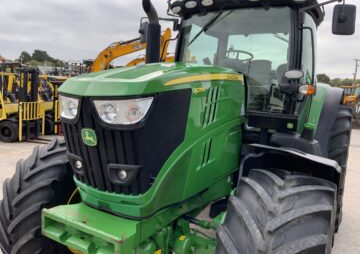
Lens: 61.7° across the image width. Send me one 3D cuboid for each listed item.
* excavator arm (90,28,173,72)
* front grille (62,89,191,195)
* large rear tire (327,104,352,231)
[{"bbox_3d":[-2.428,-3.101,14.500,4.300,3.200,0.800,3,6,0],"label":"excavator arm"},{"bbox_3d":[-0.435,0.069,1.840,0.820,0.660,0.460,6,7,29],"label":"front grille"},{"bbox_3d":[2.050,0.555,4.440,0.680,1.860,1.860,6,7,29],"label":"large rear tire"}]

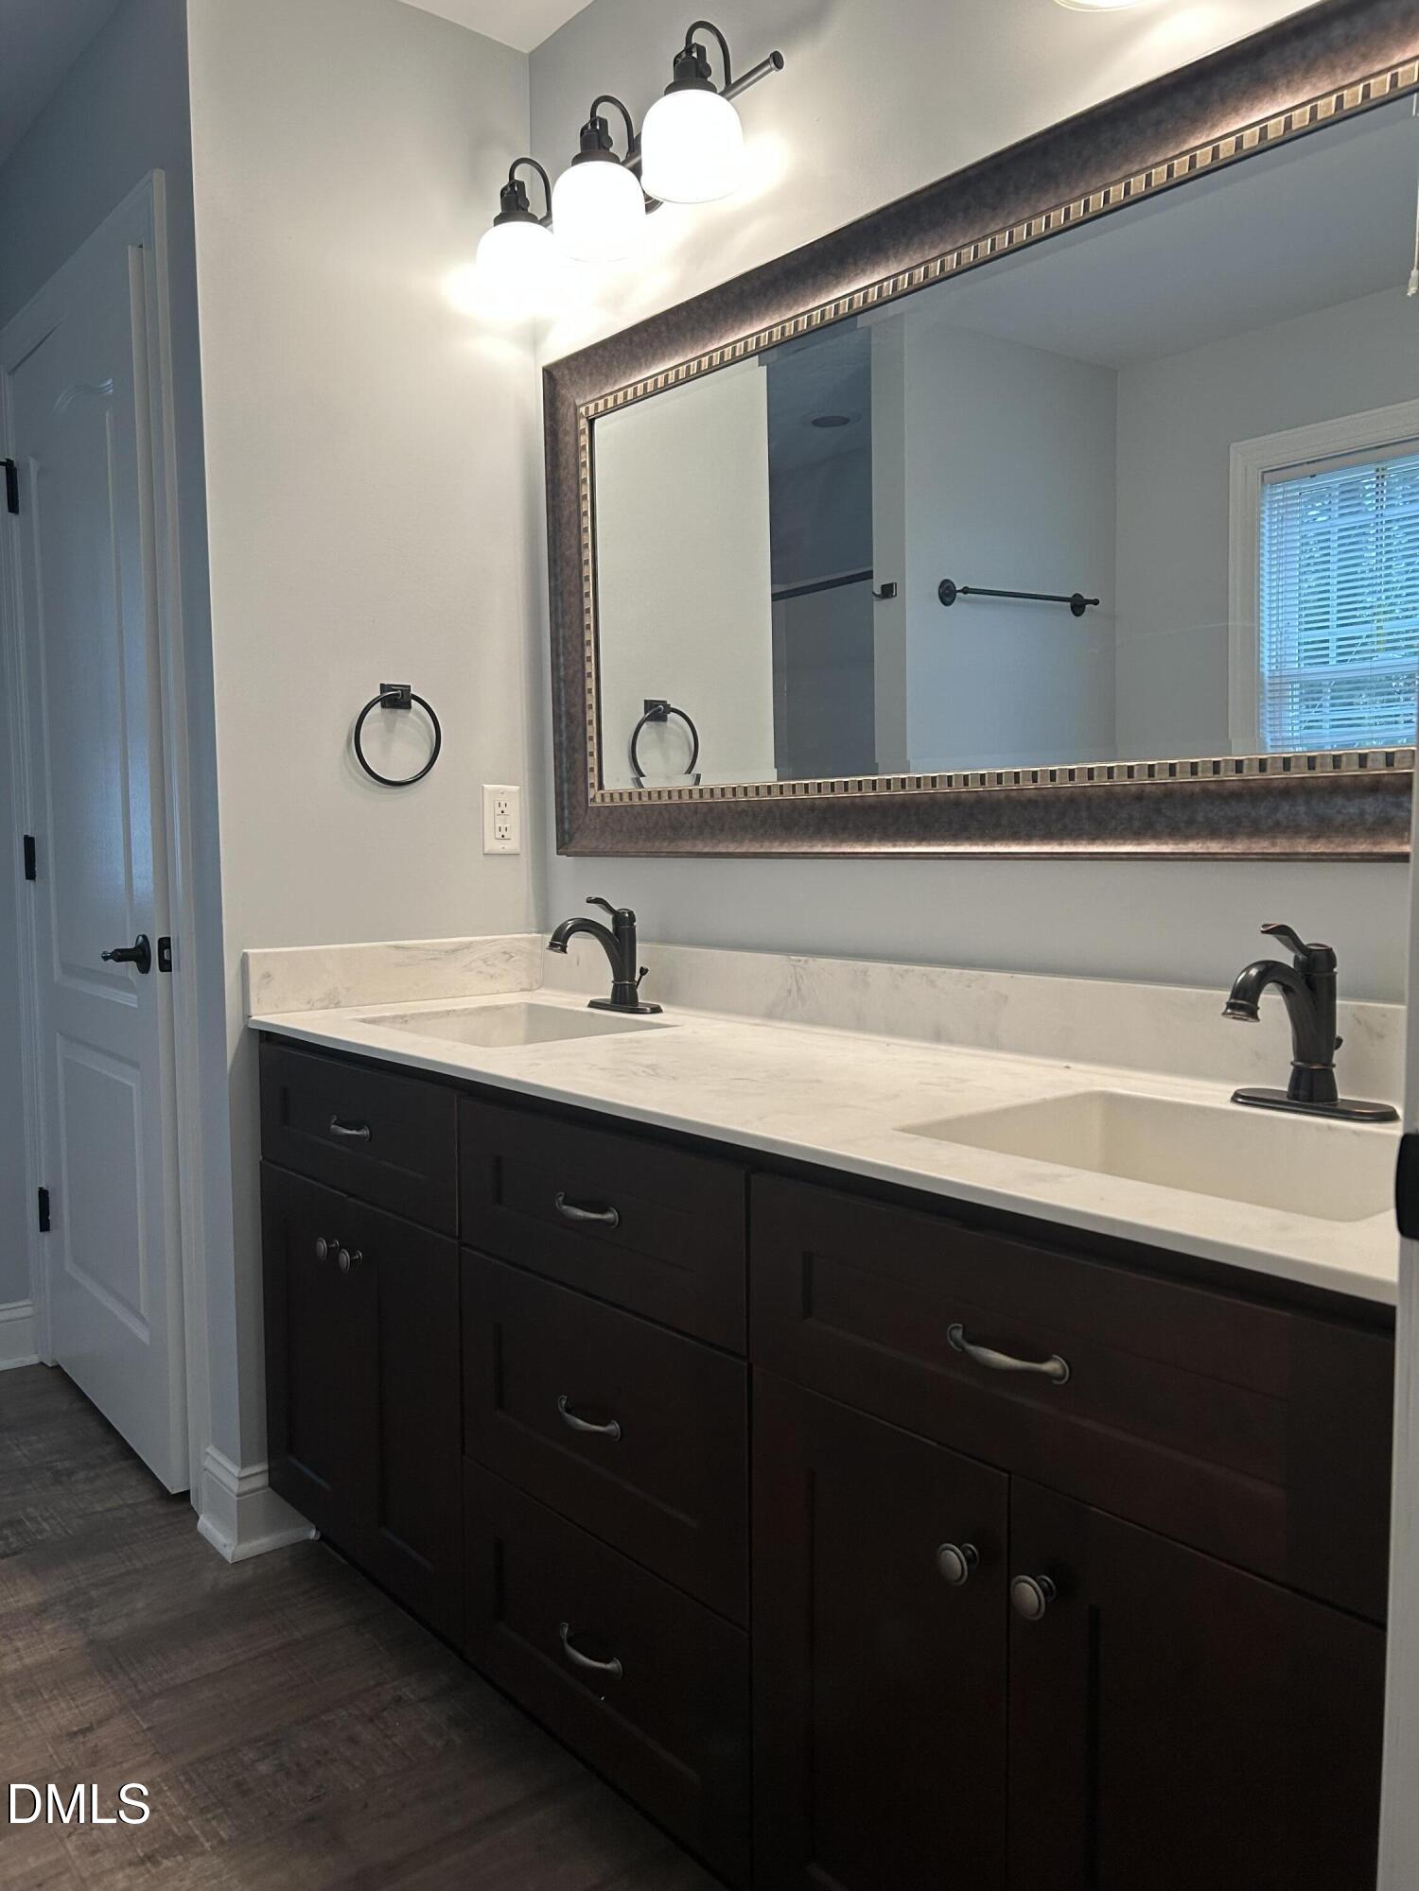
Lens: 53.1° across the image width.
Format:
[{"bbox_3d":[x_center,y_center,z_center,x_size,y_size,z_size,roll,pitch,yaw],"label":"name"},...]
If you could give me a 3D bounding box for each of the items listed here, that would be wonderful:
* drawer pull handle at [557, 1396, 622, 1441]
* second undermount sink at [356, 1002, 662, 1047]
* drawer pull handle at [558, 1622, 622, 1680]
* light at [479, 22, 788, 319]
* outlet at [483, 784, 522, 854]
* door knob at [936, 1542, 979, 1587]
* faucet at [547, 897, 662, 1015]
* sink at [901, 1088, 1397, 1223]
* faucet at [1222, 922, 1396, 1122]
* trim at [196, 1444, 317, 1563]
[{"bbox_3d":[-0.141,0.520,1.557,0.029,0.021,0.118,-4,6,-39],"label":"drawer pull handle"},{"bbox_3d":[-0.298,0.183,2.102,0.315,0.140,0.415,-4,6,-39],"label":"second undermount sink"},{"bbox_3d":[-0.141,0.789,1.581,0.029,0.021,0.118,-4,6,-39],"label":"drawer pull handle"},{"bbox_3d":[-0.148,-1.143,2.097,0.186,0.212,0.640,-4,6,-40],"label":"light"},{"bbox_3d":[-0.360,-0.218,2.483,0.074,0.119,0.008,-4,6,-39],"label":"outlet"},{"bbox_3d":[0.197,0.485,1.118,0.026,0.032,0.032,-4,6,-40],"label":"door knob"},{"bbox_3d":[-0.175,0.014,2.177,0.188,0.178,0.156,-4,6,-40],"label":"faucet"},{"bbox_3d":[0.421,0.240,1.234,0.328,0.140,0.419,-4,6,-40],"label":"sink"},{"bbox_3d":[0.535,0.071,1.321,0.168,0.181,0.157,-4,6,-39],"label":"faucet"},{"bbox_3d":[-0.731,0.878,2.284,0.136,0.135,0.163,-4,6,-40],"label":"trim"}]

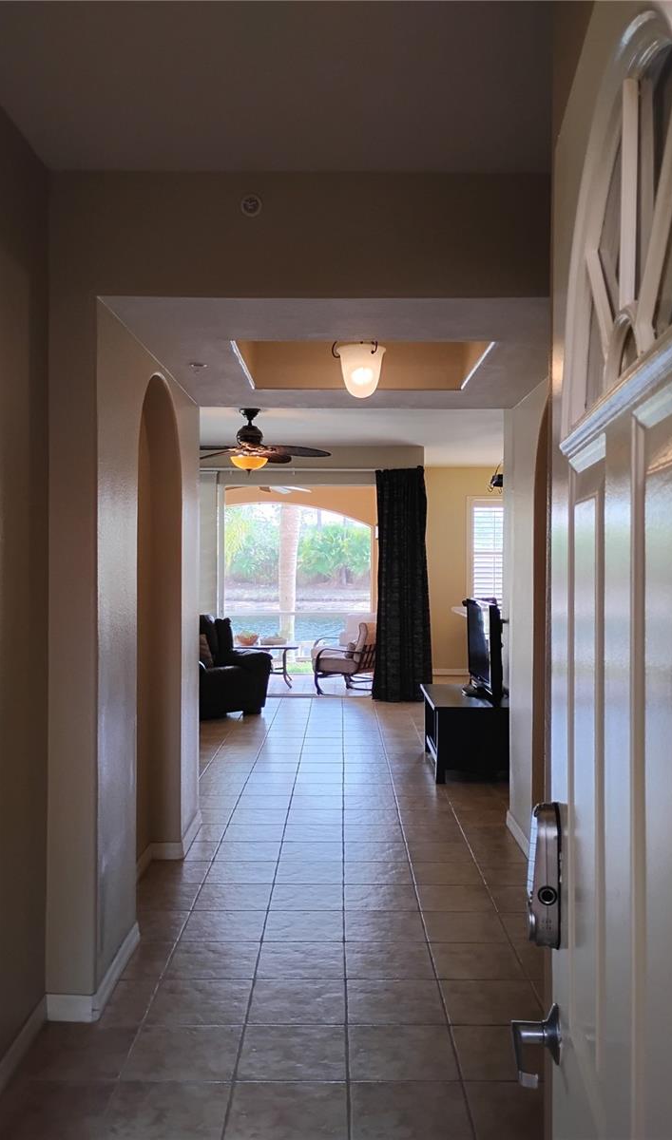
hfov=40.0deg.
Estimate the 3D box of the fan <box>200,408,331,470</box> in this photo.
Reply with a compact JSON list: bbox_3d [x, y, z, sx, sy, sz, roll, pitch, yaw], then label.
[{"bbox_3d":[-0.735,-1.108,7.900,1.380,0.540,1.380,0,1,0],"label":"fan"}]

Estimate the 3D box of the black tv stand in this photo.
[{"bbox_3d":[0.980,1.206,6.945,0.590,0.530,1.170,0,1,0],"label":"black tv stand"}]

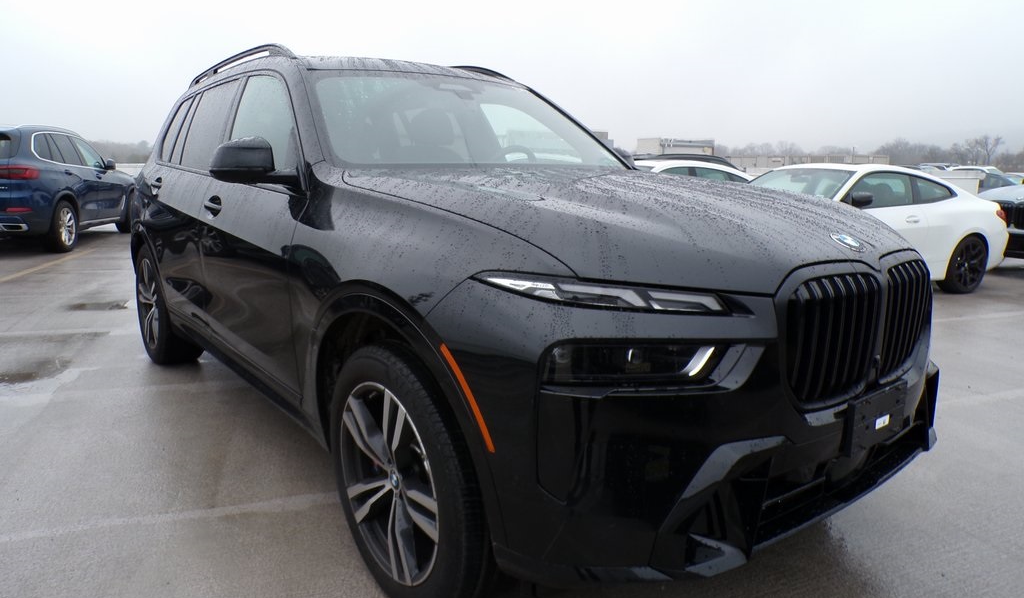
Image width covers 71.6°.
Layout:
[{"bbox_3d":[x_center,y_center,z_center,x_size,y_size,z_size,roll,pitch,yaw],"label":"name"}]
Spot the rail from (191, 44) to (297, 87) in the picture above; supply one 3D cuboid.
[{"bbox_3d":[-1.516,-1.247,3.841,0.070,0.115,1.900,-8,14,-37],"label":"rail"}]

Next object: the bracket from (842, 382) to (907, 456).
[{"bbox_3d":[0.964,0.313,1.890,0.295,0.152,0.038,-8,14,-37],"label":"bracket"}]

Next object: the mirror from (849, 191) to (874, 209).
[{"bbox_3d":[3.346,-0.958,6.859,0.140,0.150,0.200,-4,12,-24],"label":"mirror"}]

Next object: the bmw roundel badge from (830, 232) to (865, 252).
[{"bbox_3d":[0.897,-0.152,1.894,0.094,0.015,0.094,-8,40,-37],"label":"bmw roundel badge"}]

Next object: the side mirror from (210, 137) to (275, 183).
[{"bbox_3d":[-0.973,-0.511,2.622,0.230,0.165,0.170,-8,14,-37],"label":"side mirror"}]

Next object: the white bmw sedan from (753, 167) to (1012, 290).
[{"bbox_3d":[3.423,-0.822,7.984,4.768,1.388,1.852,-4,12,-24],"label":"white bmw sedan"}]

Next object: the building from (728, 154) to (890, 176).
[{"bbox_3d":[36.749,-15.679,88.000,20.000,4.500,8.000,2,11,5],"label":"building"}]

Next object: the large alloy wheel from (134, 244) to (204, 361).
[{"bbox_3d":[-2.174,0.020,4.548,0.290,0.780,0.780,-8,14,-37],"label":"large alloy wheel"}]

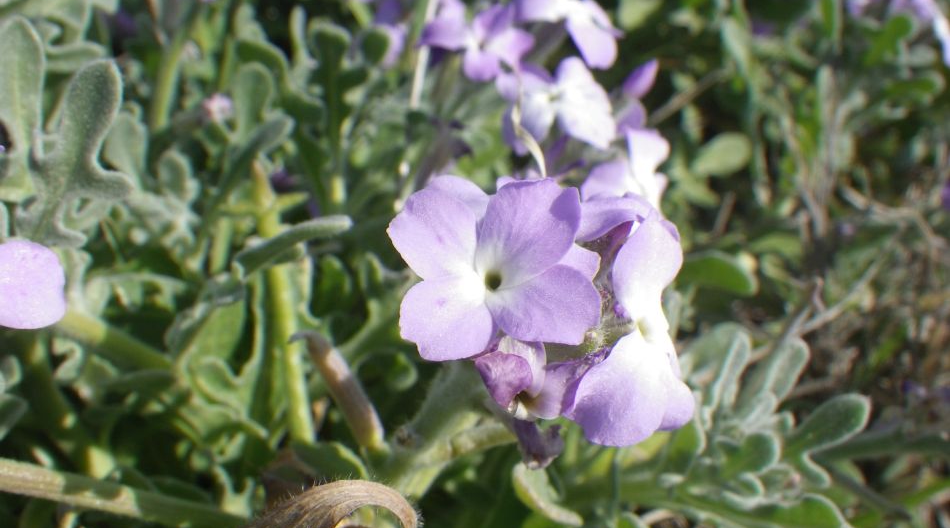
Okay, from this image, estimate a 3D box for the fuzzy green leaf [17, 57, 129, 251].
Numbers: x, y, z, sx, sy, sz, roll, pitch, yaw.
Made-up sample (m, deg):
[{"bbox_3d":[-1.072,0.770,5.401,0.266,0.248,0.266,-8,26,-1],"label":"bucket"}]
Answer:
[{"bbox_3d":[-0.087,-0.024,0.187,0.024,0.040,0.011,4,12,-13],"label":"fuzzy green leaf"}]

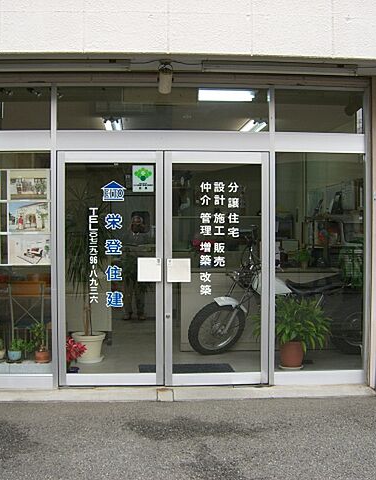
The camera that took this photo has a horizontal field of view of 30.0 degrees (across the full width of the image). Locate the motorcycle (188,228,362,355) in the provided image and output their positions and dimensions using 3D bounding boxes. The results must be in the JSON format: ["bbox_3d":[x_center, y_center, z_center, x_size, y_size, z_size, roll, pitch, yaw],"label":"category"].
[{"bbox_3d":[1.076,0.570,7.704,2.100,1.392,0.780,0,1,-4],"label":"motorcycle"}]

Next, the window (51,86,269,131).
[{"bbox_3d":[-0.209,-1.127,6.024,1.834,0.384,0.060,0,1,-4],"label":"window"}]

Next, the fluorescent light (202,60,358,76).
[{"bbox_3d":[0.742,-1.369,5.600,1.257,0.090,0.110,0,1,-4],"label":"fluorescent light"}]

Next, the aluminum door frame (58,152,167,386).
[{"bbox_3d":[-0.644,0.247,5.920,0.884,1.979,0.050,0,2,-4],"label":"aluminum door frame"}]

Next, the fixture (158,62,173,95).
[{"bbox_3d":[-0.178,-1.280,5.571,0.110,0.240,0.140,0,1,-4],"label":"fixture"}]

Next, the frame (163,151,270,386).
[{"bbox_3d":[0.251,0.250,5.981,0.911,2.000,0.050,0,2,-4],"label":"frame"}]

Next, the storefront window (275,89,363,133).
[{"bbox_3d":[1.121,-1.106,6.001,0.772,0.374,0.040,0,2,-4],"label":"storefront window"}]

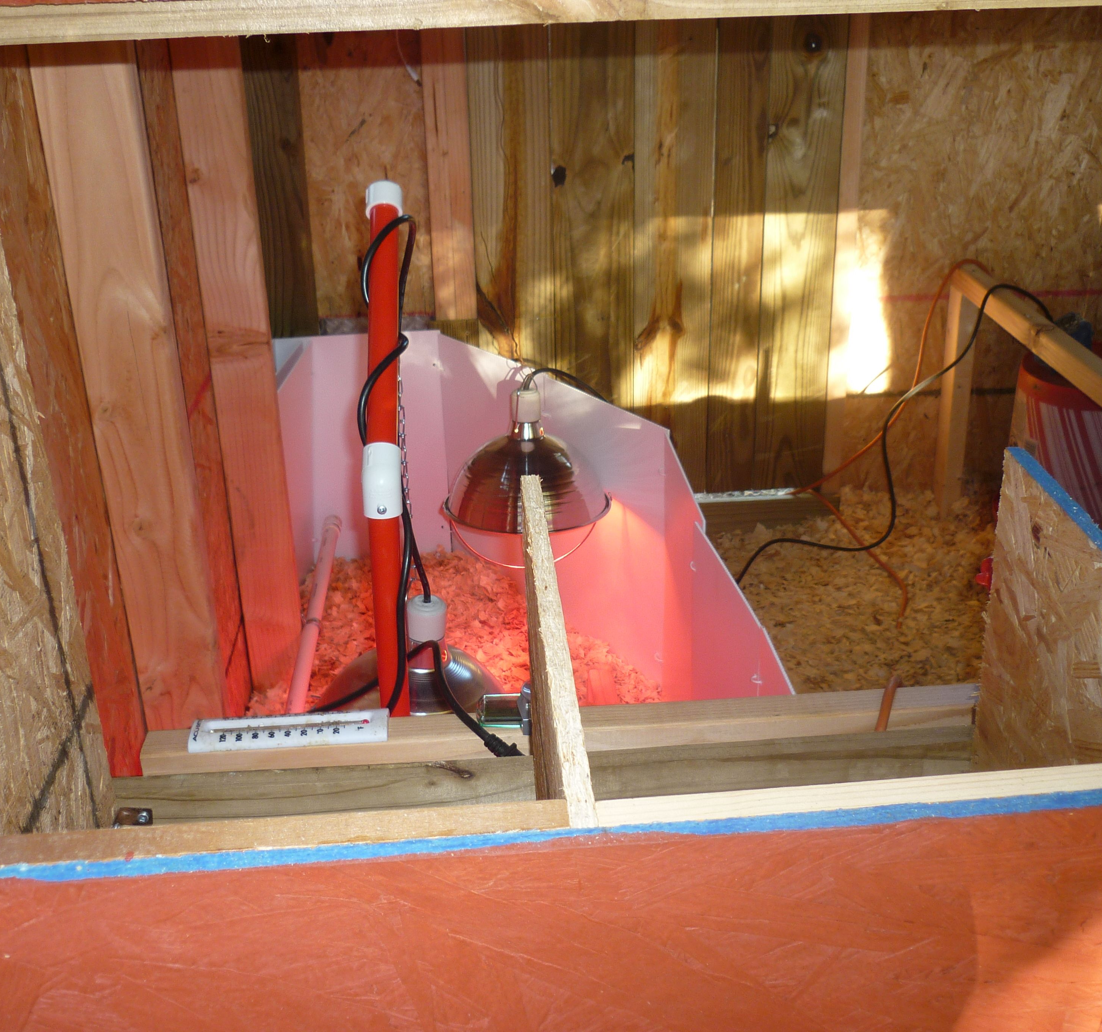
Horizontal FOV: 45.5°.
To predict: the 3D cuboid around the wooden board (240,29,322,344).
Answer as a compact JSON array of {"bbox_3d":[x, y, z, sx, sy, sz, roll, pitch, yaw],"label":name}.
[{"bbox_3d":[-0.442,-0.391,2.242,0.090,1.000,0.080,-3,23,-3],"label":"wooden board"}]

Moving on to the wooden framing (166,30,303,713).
[{"bbox_3d":[-0.418,-0.226,1.787,0.089,1.070,0.038,-3,23,-3],"label":"wooden framing"}]

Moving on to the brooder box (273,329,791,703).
[{"bbox_3d":[-0.106,0.120,1.776,0.550,0.445,1.250,-3,23,-3],"label":"brooder box"}]

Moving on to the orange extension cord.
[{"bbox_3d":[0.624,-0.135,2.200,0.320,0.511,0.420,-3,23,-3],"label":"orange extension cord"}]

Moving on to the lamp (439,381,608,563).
[{"bbox_3d":[-0.031,-0.048,1.671,0.218,0.252,0.218,-3,23,-3],"label":"lamp"}]

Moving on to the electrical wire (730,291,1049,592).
[{"bbox_3d":[0.577,-0.155,2.258,0.535,0.493,0.210,-3,23,-3],"label":"electrical wire"}]

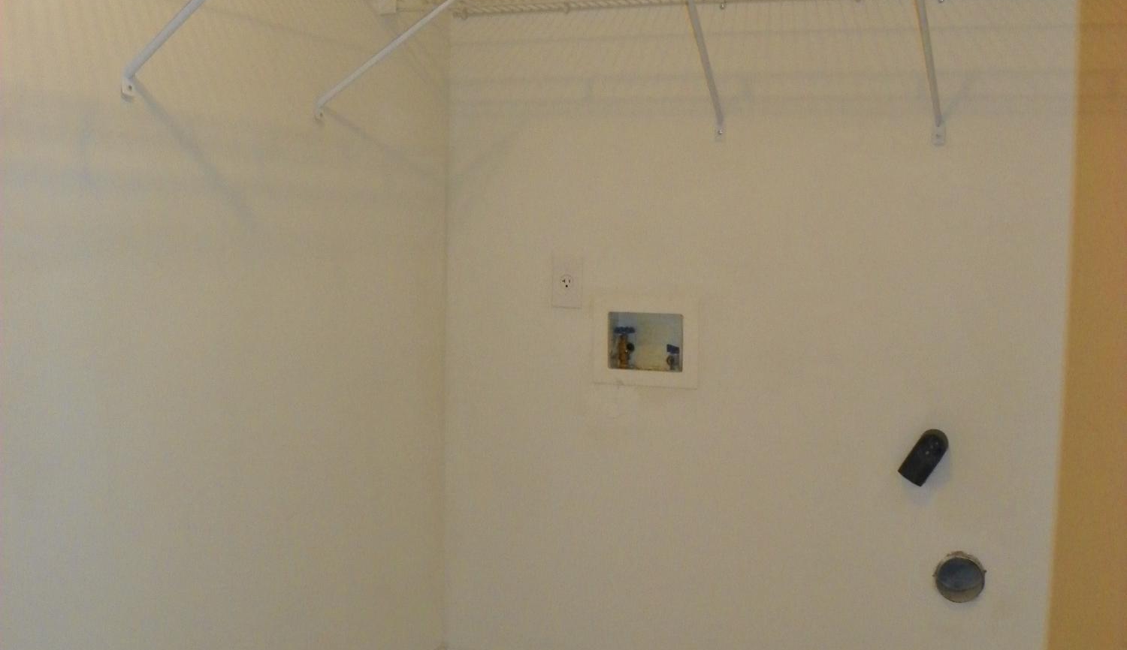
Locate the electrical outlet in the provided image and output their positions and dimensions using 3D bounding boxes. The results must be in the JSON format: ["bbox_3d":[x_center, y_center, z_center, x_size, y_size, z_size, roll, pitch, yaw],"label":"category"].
[{"bbox_3d":[0.009,-0.103,2.680,0.073,0.117,0.010,3,6,23],"label":"electrical outlet"}]

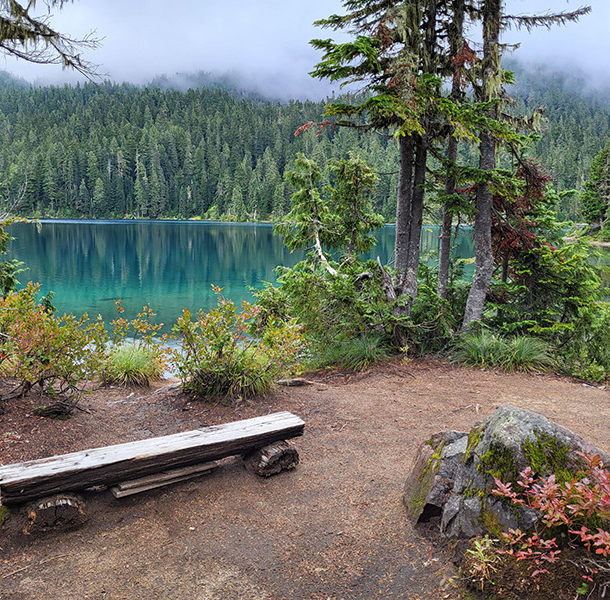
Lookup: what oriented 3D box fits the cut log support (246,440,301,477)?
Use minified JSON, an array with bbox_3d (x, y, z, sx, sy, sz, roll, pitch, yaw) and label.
[{"bbox_3d":[-0.246,1.009,4.053,0.240,0.180,0.380,-5,9,-30],"label":"cut log support"}]

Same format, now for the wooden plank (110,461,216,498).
[{"bbox_3d":[-0.896,1.097,3.816,0.680,0.070,0.150,-6,10,-36],"label":"wooden plank"}]

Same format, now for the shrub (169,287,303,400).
[{"bbox_3d":[-0.630,0.367,5.756,1.220,1.020,0.980,-1,8,-7],"label":"shrub"}]

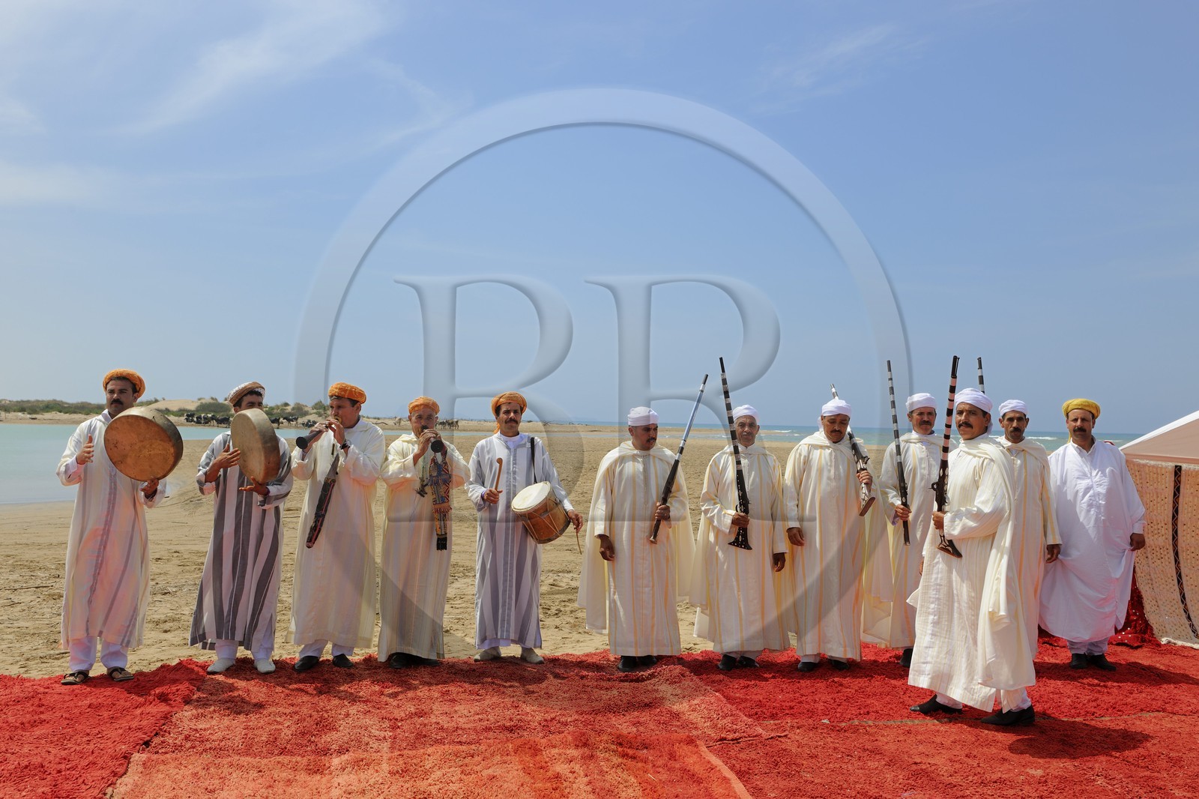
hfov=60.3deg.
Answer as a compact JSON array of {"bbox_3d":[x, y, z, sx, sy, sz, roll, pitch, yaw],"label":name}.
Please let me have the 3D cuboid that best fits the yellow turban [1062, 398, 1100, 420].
[{"bbox_3d":[3.210,0.062,6.880,0.235,0.150,0.250,1,-1,24],"label":"yellow turban"}]

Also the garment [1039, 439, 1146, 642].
[{"bbox_3d":[3.288,0.926,6.880,0.660,1.340,0.420,1,-1,21],"label":"garment"}]

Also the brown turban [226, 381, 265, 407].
[{"bbox_3d":[-2.186,-0.035,6.380,0.220,0.120,0.245,2,-18,-42],"label":"brown turban"}]

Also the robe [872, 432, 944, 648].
[{"bbox_3d":[2.139,0.926,6.900,0.640,1.410,0.400,1,-1,10],"label":"robe"}]

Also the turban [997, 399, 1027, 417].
[{"bbox_3d":[2.759,0.056,6.900,0.198,0.115,0.225,1,-6,20],"label":"turban"}]

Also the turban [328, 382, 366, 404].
[{"bbox_3d":[-1.595,-0.038,6.520,0.220,0.115,0.240,0,-14,30],"label":"turban"}]

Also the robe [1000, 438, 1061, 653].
[{"bbox_3d":[2.715,0.957,6.700,0.580,1.420,0.420,1,-1,22],"label":"robe"}]

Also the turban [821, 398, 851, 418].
[{"bbox_3d":[1.540,0.055,6.720,0.195,0.130,0.220,1,8,5],"label":"turban"}]

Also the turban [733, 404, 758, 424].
[{"bbox_3d":[0.963,0.096,6.800,0.185,0.125,0.225,1,-5,13],"label":"turban"}]

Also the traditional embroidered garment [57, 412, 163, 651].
[{"bbox_3d":[-2.840,0.751,6.000,0.570,1.355,0.420,1,-1,-12],"label":"traditional embroidered garment"}]

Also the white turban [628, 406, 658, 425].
[{"bbox_3d":[0.281,0.106,6.660,0.200,0.125,0.220,1,-1,0],"label":"white turban"}]

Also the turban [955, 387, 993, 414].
[{"bbox_3d":[2.040,0.005,5.620,0.220,0.140,0.190,2,-2,-38],"label":"turban"}]

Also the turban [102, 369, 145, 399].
[{"bbox_3d":[-2.806,-0.097,6.080,0.230,0.165,0.250,1,-1,-2],"label":"turban"}]

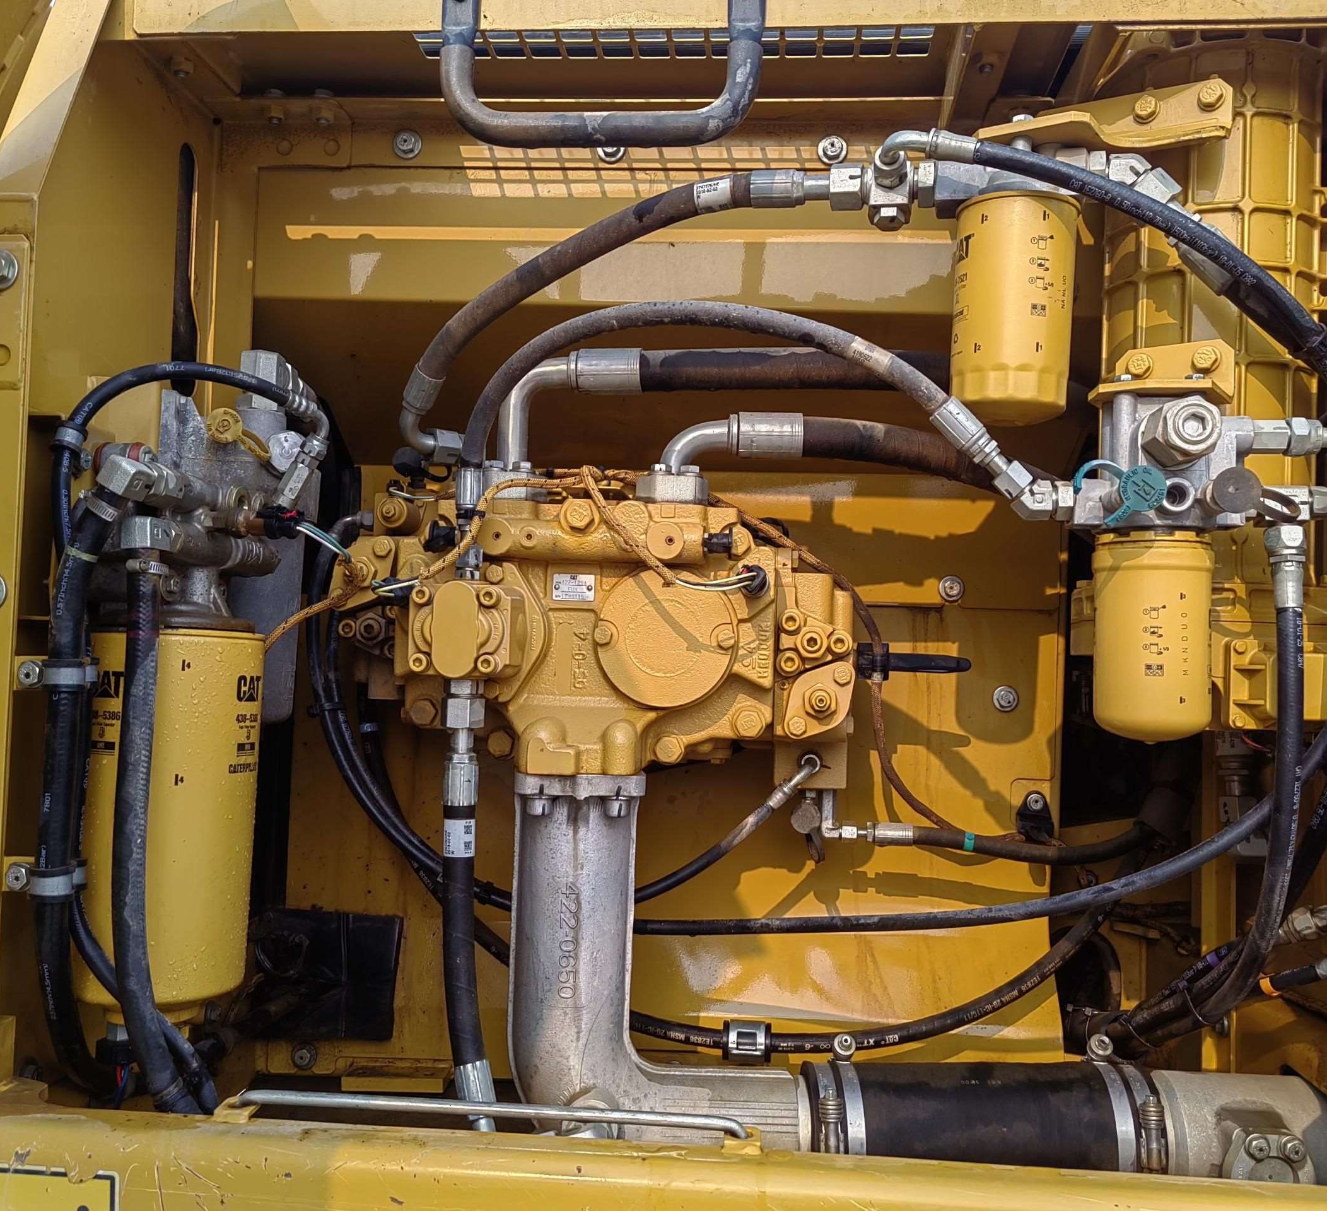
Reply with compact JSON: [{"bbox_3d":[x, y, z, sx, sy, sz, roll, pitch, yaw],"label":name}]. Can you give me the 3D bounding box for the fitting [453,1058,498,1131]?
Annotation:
[{"bbox_3d":[-0.144,0.377,0.967,0.028,0.063,0.028,-12,-13,3],"label":"fitting"}]

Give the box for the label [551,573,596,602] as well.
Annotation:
[{"bbox_3d":[-0.076,-0.014,1.065,0.038,0.025,0.002,1,-2,3],"label":"label"}]

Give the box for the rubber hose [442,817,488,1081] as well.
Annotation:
[{"bbox_3d":[-0.156,0.262,0.985,0.037,0.208,0.038,1,-2,3],"label":"rubber hose"}]

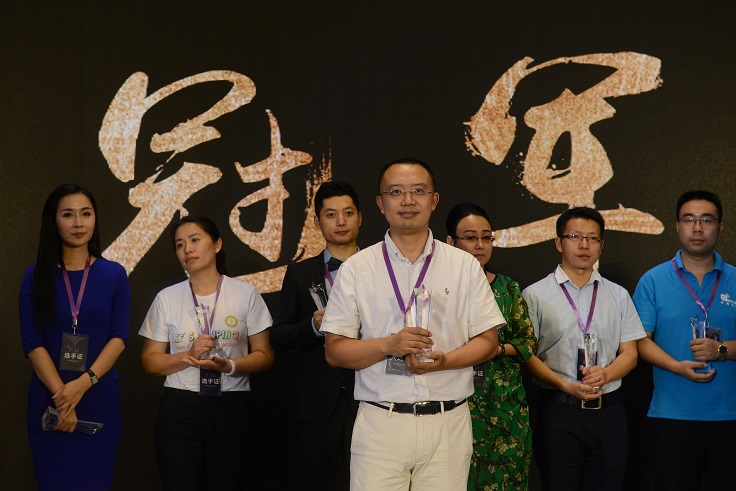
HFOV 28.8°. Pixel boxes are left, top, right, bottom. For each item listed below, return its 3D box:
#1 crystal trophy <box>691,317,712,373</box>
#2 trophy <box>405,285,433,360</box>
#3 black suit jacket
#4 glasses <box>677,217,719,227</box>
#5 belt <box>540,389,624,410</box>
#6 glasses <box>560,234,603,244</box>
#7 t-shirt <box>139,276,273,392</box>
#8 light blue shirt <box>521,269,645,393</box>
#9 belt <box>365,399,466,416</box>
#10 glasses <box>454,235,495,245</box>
[{"bbox_3d":[1.162,0.344,4.980,0.068,0.205,0.062,-5,-3,6],"label":"crystal trophy"},{"bbox_3d":[0.150,0.224,4.050,0.066,0.215,0.062,0,-4,0],"label":"trophy"},{"bbox_3d":[-0.110,0.336,5.350,0.520,0.660,0.320,0,-4,-7],"label":"black suit jacket"},{"bbox_3d":[1.182,-0.086,5.120,0.150,0.042,0.140,-1,-4,10],"label":"glasses"},{"bbox_3d":[0.776,0.557,5.180,0.310,0.065,0.240,0,-4,-3],"label":"belt"},{"bbox_3d":[0.764,-0.021,5.120,0.148,0.040,0.140,1,-4,-9],"label":"glasses"},{"bbox_3d":[-0.585,0.320,5.150,0.470,0.430,0.270,0,-4,2],"label":"t-shirt"},{"bbox_3d":[0.780,0.304,5.180,0.455,0.460,0.280,0,-4,-3],"label":"light blue shirt"},{"bbox_3d":[0.141,0.479,4.250,0.310,0.053,0.240,0,-4,-2],"label":"belt"},{"bbox_3d":[0.380,-0.021,5.100,0.142,0.040,0.140,2,-4,-21],"label":"glasses"}]

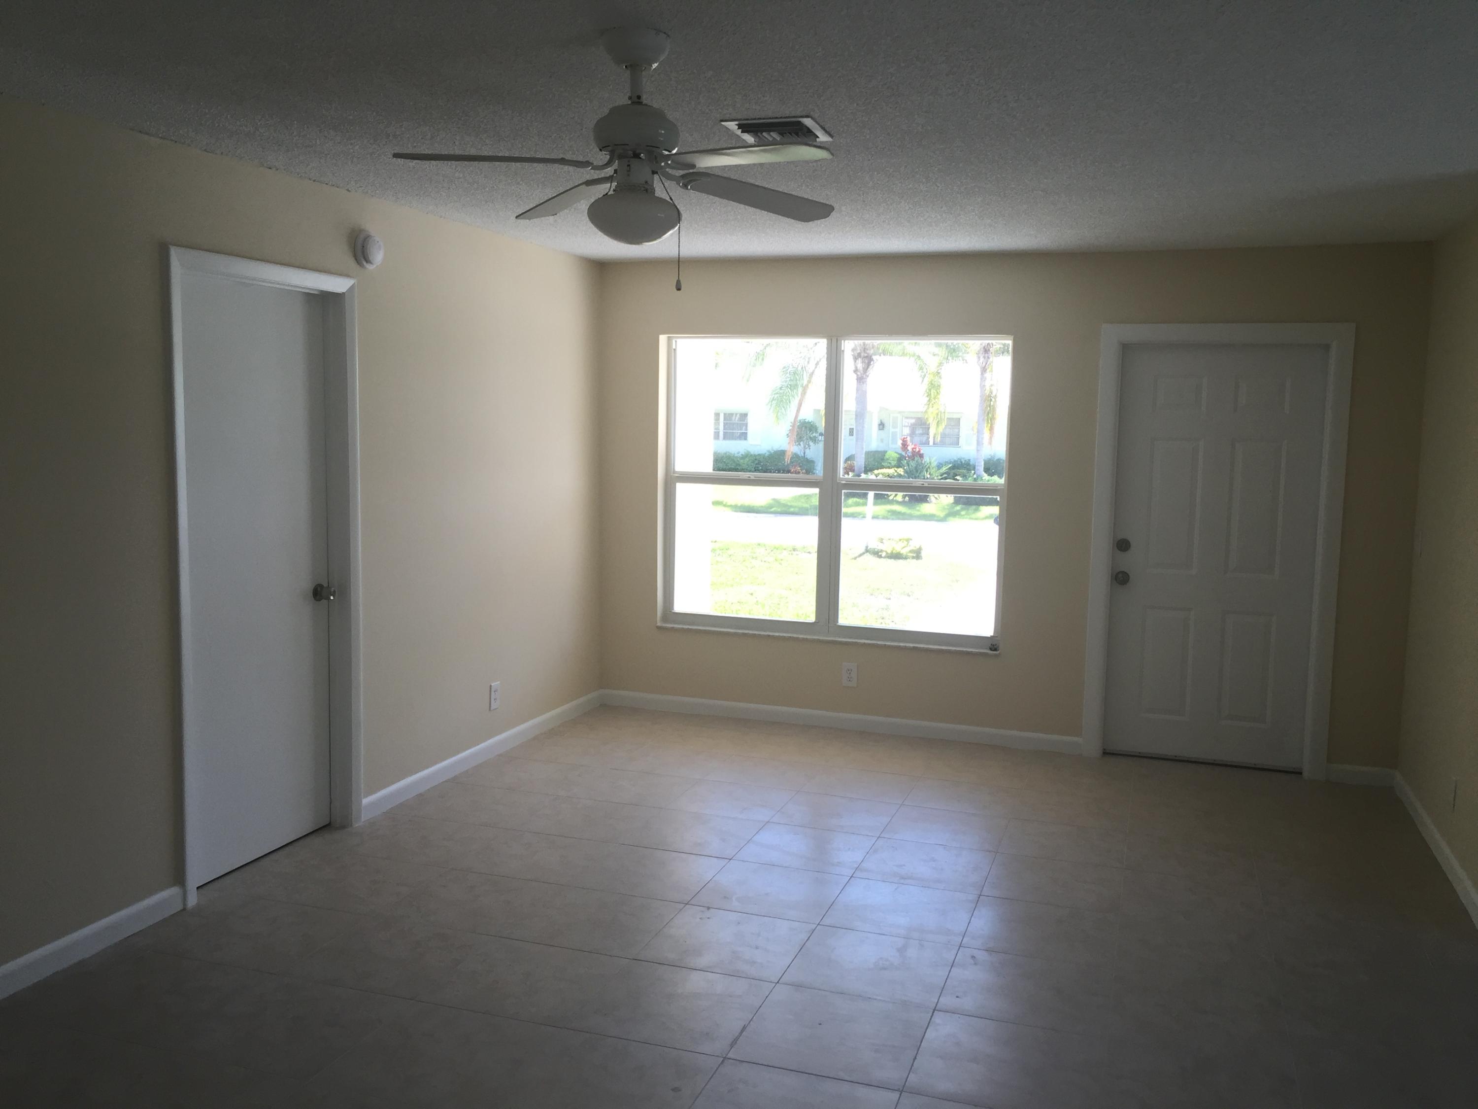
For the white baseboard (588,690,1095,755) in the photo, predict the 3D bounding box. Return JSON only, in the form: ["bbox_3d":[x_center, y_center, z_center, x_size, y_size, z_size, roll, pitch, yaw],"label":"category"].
[{"bbox_3d":[0.457,0.887,6.569,2.642,0.091,0.017,3,7,19],"label":"white baseboard"}]

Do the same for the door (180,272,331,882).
[{"bbox_3d":[-1.759,0.080,4.451,0.045,2.070,0.820,3,7,19],"label":"door"}]

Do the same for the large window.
[{"bbox_3d":[0.463,-0.345,6.505,1.850,1.560,0.090,3,7,19],"label":"large window"}]

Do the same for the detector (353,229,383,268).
[{"bbox_3d":[-1.420,-1.176,4.780,0.046,0.142,0.142,3,7,19],"label":"detector"}]

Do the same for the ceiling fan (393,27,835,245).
[{"bbox_3d":[-0.229,-0.907,2.718,1.030,0.436,1.030,3,7,19],"label":"ceiling fan"}]

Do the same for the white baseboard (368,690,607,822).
[{"bbox_3d":[-1.138,0.926,5.981,0.017,0.091,2.177,3,7,19],"label":"white baseboard"}]

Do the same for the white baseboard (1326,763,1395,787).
[{"bbox_3d":[2.881,1.021,5.735,0.300,0.091,0.017,3,7,19],"label":"white baseboard"}]

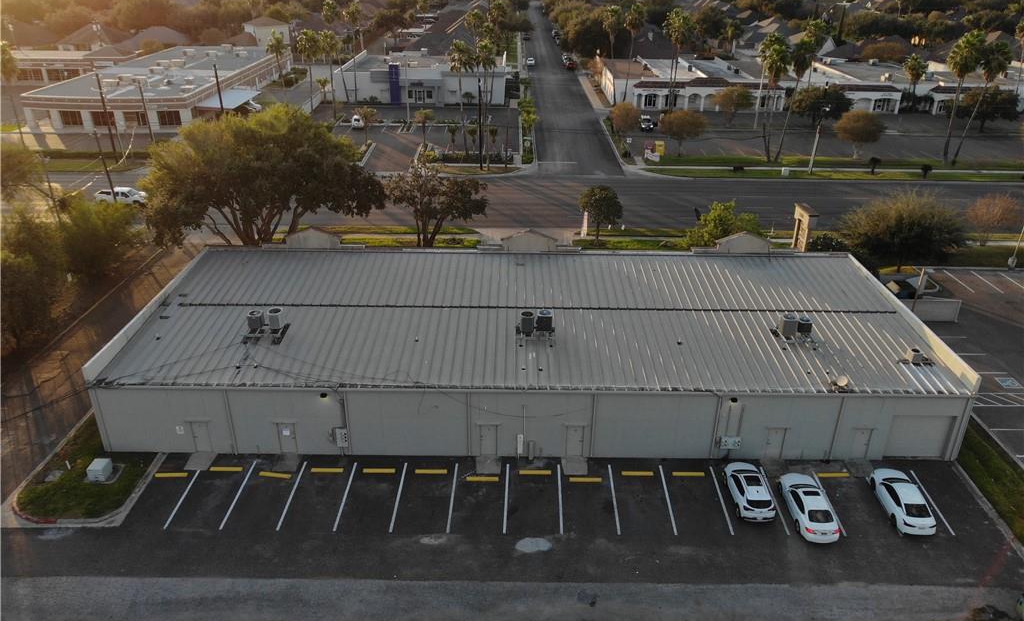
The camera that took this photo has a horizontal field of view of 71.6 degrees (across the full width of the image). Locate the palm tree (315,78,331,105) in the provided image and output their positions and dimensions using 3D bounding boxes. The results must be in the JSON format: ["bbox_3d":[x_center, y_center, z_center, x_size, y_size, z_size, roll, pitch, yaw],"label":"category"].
[{"bbox_3d":[-33.150,-38.534,124.632,2.600,4.618,2.600,0,27,0],"label":"palm tree"}]

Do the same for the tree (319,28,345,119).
[{"bbox_3d":[-28.400,-36.889,111.727,4.090,13.669,4.000,0,27,0],"label":"tree"}]

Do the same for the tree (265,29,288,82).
[{"bbox_3d":[-47.180,-50.961,143.624,4.400,11.300,4.400,1,27,0],"label":"tree"}]

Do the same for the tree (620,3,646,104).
[{"bbox_3d":[21.769,-45.639,127.666,4.100,17.700,4.100,1,27,0],"label":"tree"}]

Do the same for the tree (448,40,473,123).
[{"bbox_3d":[-6.655,-28.841,96.760,3.700,15.600,3.700,1,27,0],"label":"tree"}]

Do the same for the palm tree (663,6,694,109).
[{"bbox_3d":[27.699,-41.614,118.893,5.021,16.630,4.400,0,27,0],"label":"palm tree"}]

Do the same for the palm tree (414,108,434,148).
[{"bbox_3d":[-12.775,-26.911,103.960,2.900,5.500,2.900,1,27,0],"label":"palm tree"}]

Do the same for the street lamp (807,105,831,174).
[{"bbox_3d":[39.724,-21.685,91.217,0.550,8.800,2.000,1,27,0],"label":"street lamp"}]

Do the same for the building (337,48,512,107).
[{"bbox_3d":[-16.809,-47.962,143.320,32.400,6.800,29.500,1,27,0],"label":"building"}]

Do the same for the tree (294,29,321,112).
[{"bbox_3d":[-33.678,-39.544,117.499,4.000,12.982,4.000,0,27,0],"label":"tree"}]

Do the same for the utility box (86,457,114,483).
[{"bbox_3d":[-22.722,8.858,39.184,0.900,0.870,0.900,1,27,0],"label":"utility box"}]

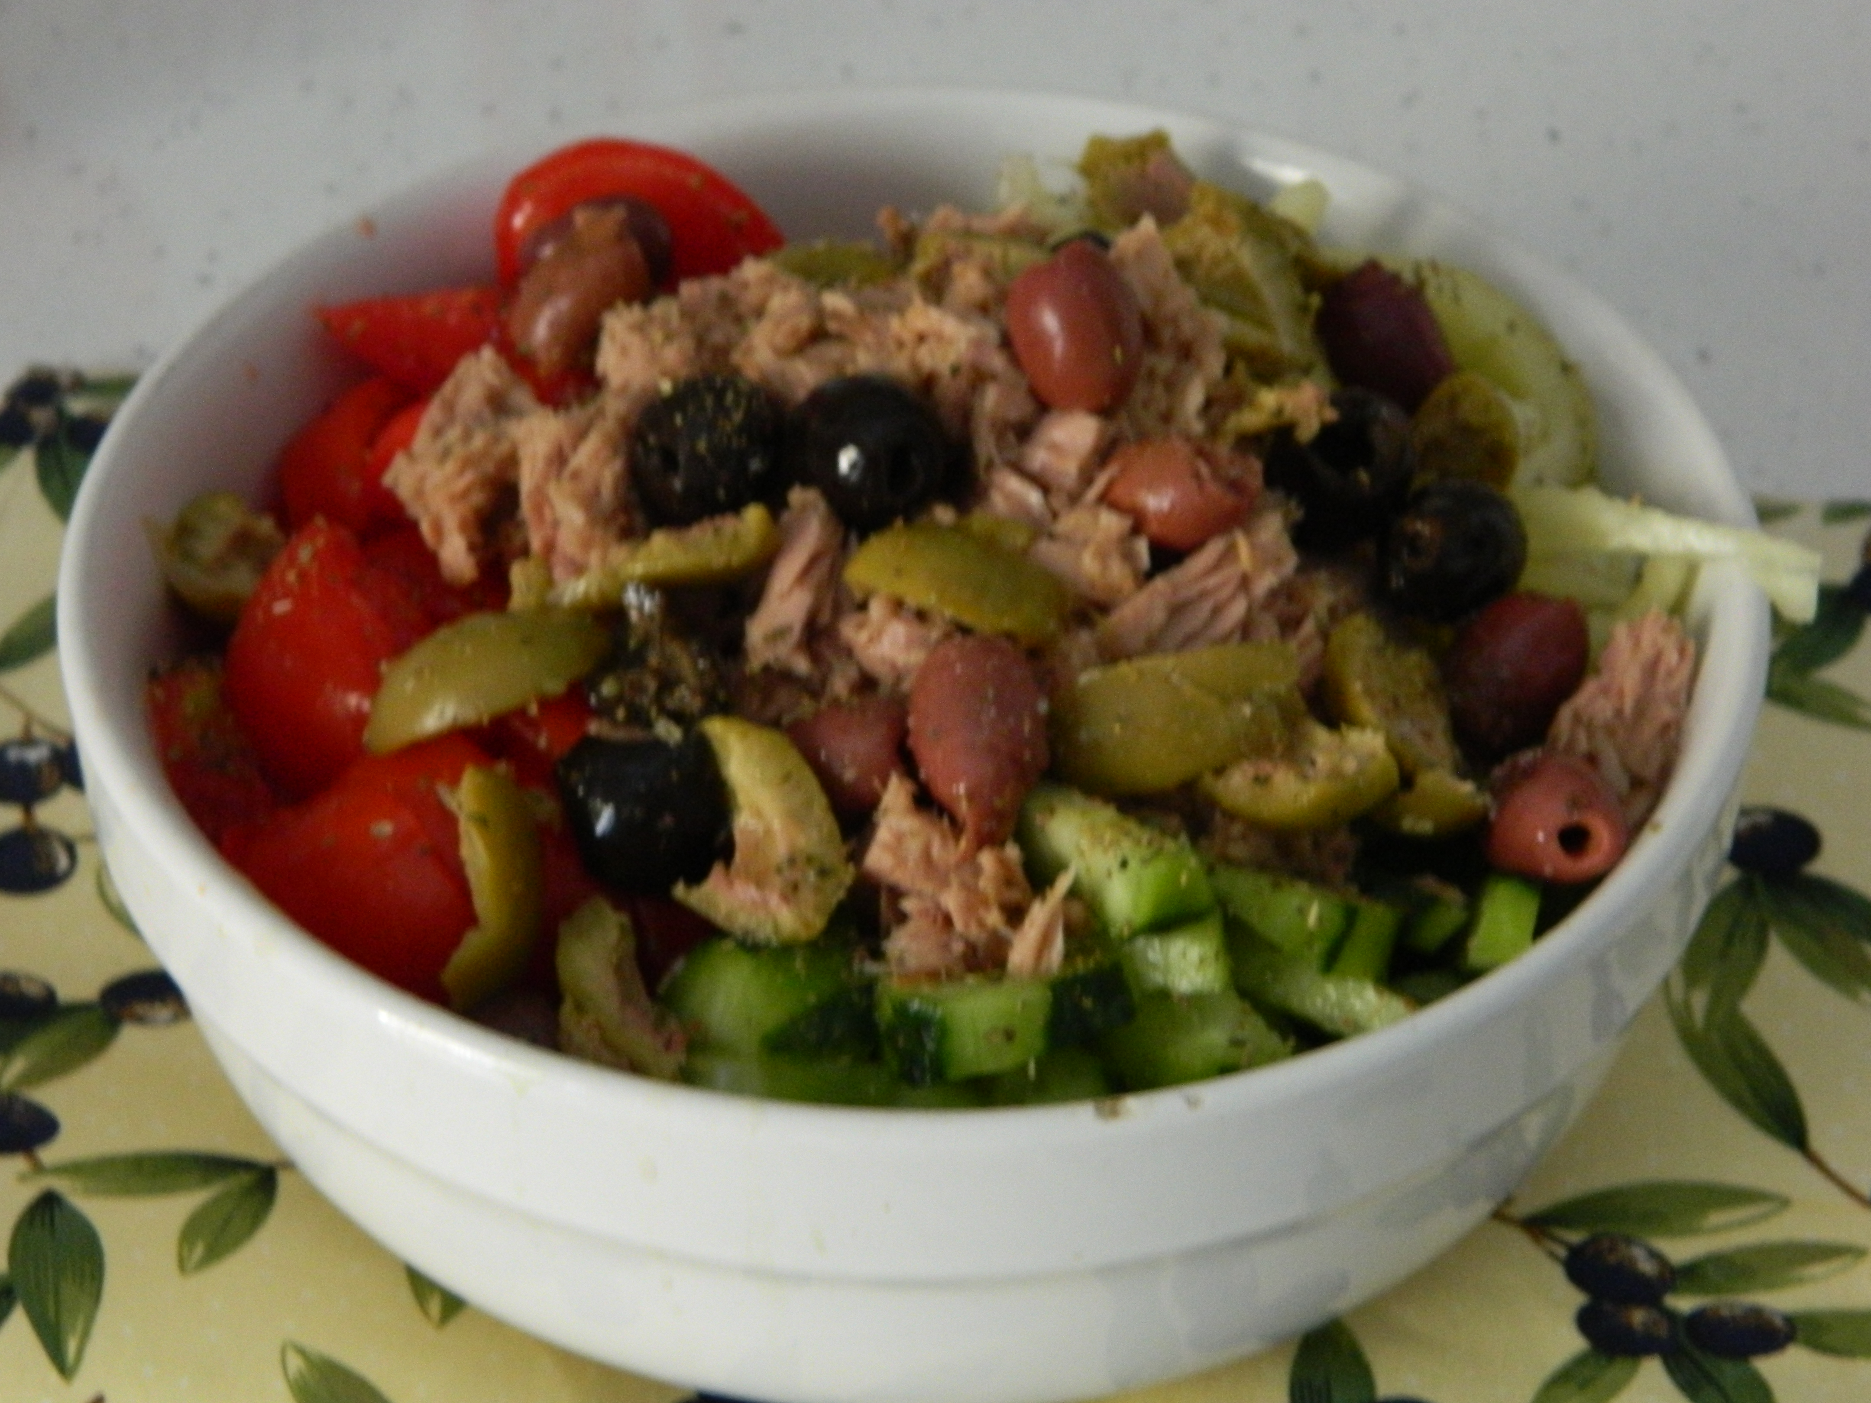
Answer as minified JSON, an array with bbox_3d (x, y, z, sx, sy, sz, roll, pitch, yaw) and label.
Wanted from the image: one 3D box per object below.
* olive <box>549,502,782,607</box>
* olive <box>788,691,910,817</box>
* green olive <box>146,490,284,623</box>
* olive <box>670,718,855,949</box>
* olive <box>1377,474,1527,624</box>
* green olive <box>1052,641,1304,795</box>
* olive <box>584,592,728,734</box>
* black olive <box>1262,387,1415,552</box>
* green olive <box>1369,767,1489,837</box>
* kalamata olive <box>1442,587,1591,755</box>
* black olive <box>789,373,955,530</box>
[{"bbox_3d":[-0.033,-0.018,0.466,0.029,0.010,0.011,-17,52,-12],"label":"olive"},{"bbox_3d":[-0.011,0.006,0.468,0.017,0.017,0.024,-7,53,0],"label":"olive"},{"bbox_3d":[-0.093,-0.019,0.492,0.020,0.017,0.018,-8,41,-9],"label":"green olive"},{"bbox_3d":[-0.019,0.015,0.433,0.017,0.028,0.018,-14,-4,-38],"label":"olive"},{"bbox_3d":[0.064,-0.019,0.470,0.018,0.018,0.021,0,-9,30],"label":"olive"},{"bbox_3d":[0.028,0.002,0.443,0.030,0.013,0.019,-16,66,-9],"label":"green olive"},{"bbox_3d":[-0.035,-0.005,0.472,0.019,0.019,0.019,1,40,0],"label":"olive"},{"bbox_3d":[0.054,-0.031,0.508,0.020,0.021,0.020,0,70,-7],"label":"black olive"},{"bbox_3d":[0.058,0.012,0.447,0.015,0.009,0.011,-7,40,-9],"label":"green olive"},{"bbox_3d":[0.070,-0.003,0.458,0.017,0.017,0.022,29,81,0],"label":"kalamata olive"},{"bbox_3d":[-0.008,-0.031,0.479,0.021,0.021,0.022,-1,3,-30],"label":"black olive"}]

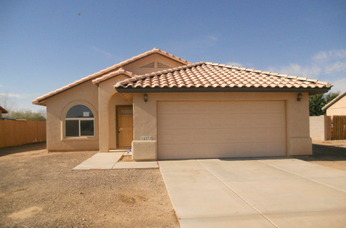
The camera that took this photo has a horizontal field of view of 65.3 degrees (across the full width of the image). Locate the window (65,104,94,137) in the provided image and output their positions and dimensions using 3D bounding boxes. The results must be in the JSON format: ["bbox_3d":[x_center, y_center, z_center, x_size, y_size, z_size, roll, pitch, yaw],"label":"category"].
[{"bbox_3d":[-4.222,0.314,12.307,1.333,1.491,0.100,-1,0,-6],"label":"window"}]

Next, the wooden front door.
[{"bbox_3d":[-2.214,0.638,12.914,0.950,2.030,0.100,-1,0,-6],"label":"wooden front door"}]

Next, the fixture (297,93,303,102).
[{"bbox_3d":[4.741,-0.618,10.123,0.160,0.360,0.200,-1,0,-6],"label":"fixture"}]

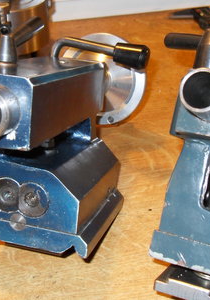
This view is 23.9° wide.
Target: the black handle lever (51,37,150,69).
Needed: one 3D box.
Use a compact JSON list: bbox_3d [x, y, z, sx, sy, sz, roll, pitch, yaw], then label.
[{"bbox_3d":[-0.006,-0.066,0.337,0.091,0.018,0.015,19,21,41],"label":"black handle lever"}]

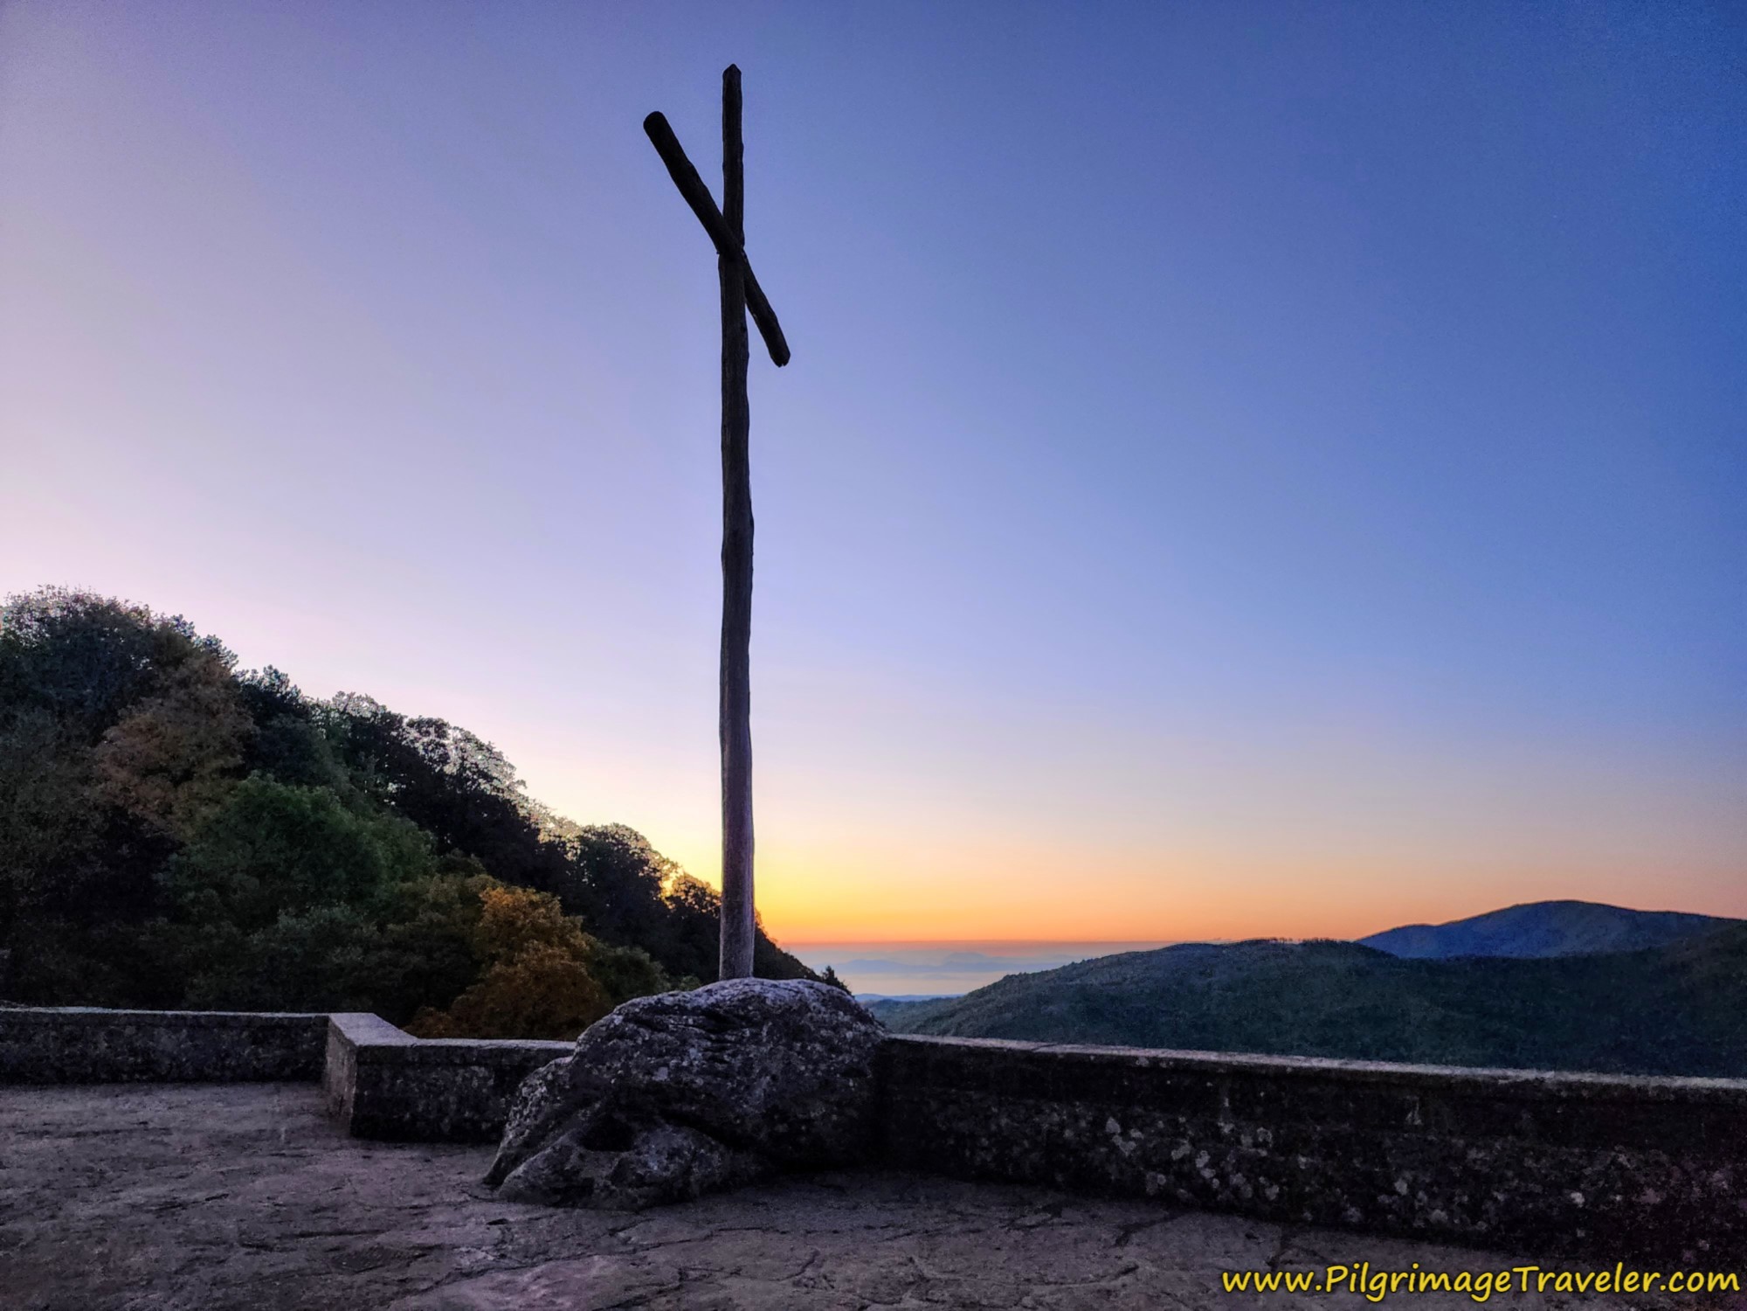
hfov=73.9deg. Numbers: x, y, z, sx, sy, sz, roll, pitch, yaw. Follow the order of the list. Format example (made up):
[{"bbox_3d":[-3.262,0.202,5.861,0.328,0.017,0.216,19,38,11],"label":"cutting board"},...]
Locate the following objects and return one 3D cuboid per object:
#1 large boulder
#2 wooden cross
[{"bbox_3d":[-1.220,2.843,7.802,2.500,1.240,2.000,0,-14,0],"label":"large boulder"},{"bbox_3d":[-1.074,-1.320,9.366,0.320,7.790,3.450,-4,-14,10],"label":"wooden cross"}]

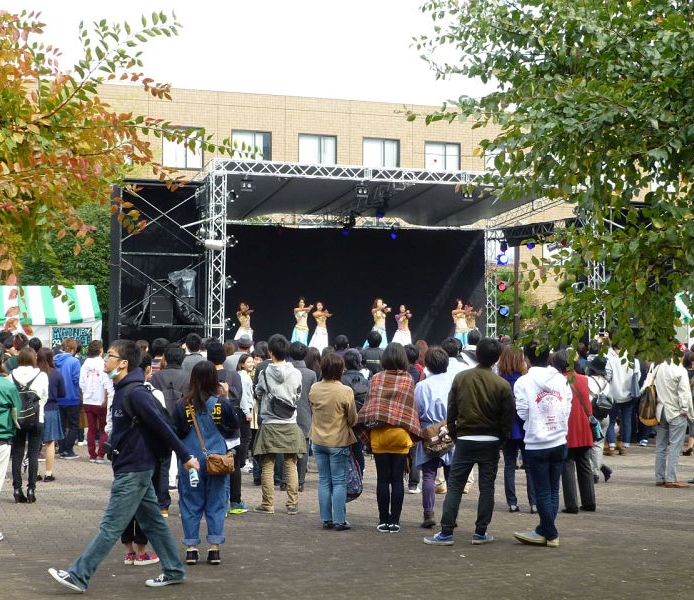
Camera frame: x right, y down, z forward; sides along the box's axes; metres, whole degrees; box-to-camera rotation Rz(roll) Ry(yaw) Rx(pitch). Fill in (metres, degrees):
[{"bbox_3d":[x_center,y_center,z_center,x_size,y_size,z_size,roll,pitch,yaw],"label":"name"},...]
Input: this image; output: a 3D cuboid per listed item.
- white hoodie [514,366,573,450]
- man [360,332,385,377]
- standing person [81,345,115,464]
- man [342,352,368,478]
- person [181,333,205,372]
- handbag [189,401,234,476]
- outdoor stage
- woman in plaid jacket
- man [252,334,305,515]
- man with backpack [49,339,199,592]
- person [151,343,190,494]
[{"bbox_3d":[1.663,0.915,10.339,0.510,0.707,0.310,1,-2,-16],"label":"white hoodie"},{"bbox_3d":[0.381,1.353,17.269,0.520,1.818,0.380,0,-2,0],"label":"man"},{"bbox_3d":[-3.459,1.405,16.921,0.480,1.691,0.360,-1,-2,23],"label":"standing person"},{"bbox_3d":[0.110,1.418,15.773,0.500,1.586,0.380,0,-2,3],"label":"man"},{"bbox_3d":[-1.814,1.291,14.544,0.500,1.810,0.380,0,-2,6],"label":"person"},{"bbox_3d":[-1.016,1.031,9.120,0.350,0.566,0.240,0,-2,-9],"label":"handbag"},{"bbox_3d":[-0.554,-0.035,29.237,10.700,5.550,6.200,1,-2,-17],"label":"outdoor stage"},{"bbox_3d":[0.366,1.207,10.771,0.570,1.666,0.380,0,-2,1],"label":"woman in plaid jacket"},{"bbox_3d":[-0.671,1.209,11.970,0.540,1.743,0.380,0,-2,6],"label":"man"},{"bbox_3d":[-1.508,1.111,8.271,1.020,1.687,0.580,0,-2,-6],"label":"man with backpack"},{"bbox_3d":[-1.729,1.260,12.035,0.480,1.685,0.420,0,-2,6],"label":"person"}]

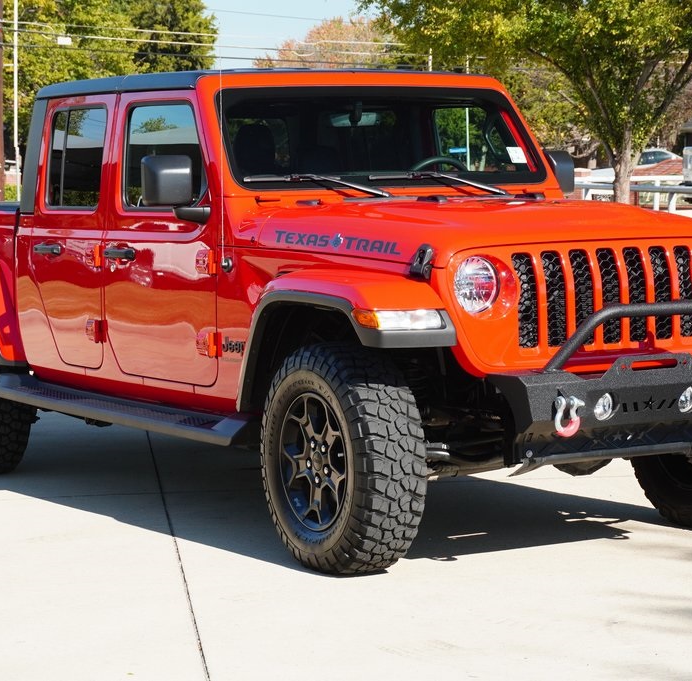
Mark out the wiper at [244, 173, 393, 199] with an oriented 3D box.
[{"bbox_3d":[-0.109,-0.597,8.027,0.610,0.115,0.050,-4,-30,-30],"label":"wiper"}]

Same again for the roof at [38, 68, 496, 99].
[{"bbox_3d":[-0.375,-1.134,9.196,1.450,0.135,1.660,-4,6,-30],"label":"roof"}]

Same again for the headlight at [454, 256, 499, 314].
[{"bbox_3d":[0.432,-0.187,6.958,0.195,0.195,0.110,-4,4,-30],"label":"headlight"}]

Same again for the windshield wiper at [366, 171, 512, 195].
[{"bbox_3d":[0.376,-0.620,8.287,0.635,0.115,0.095,-4,4,-30],"label":"windshield wiper"}]

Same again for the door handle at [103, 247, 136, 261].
[{"bbox_3d":[-0.944,-0.361,8.614,0.060,0.050,0.220,-4,4,-30],"label":"door handle"}]

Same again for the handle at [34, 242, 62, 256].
[{"bbox_3d":[-1.342,-0.408,9.335,0.050,0.052,0.240,-4,4,-30],"label":"handle"}]

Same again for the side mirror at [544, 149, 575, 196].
[{"bbox_3d":[0.914,-0.704,8.845,0.220,0.220,0.140,-4,4,-30],"label":"side mirror"}]

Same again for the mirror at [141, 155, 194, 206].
[{"bbox_3d":[-0.683,-0.616,7.947,0.185,0.195,0.110,-4,4,-30],"label":"mirror"}]

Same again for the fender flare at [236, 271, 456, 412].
[{"bbox_3d":[-0.016,0.021,7.186,0.310,0.520,0.990,-4,4,-30],"label":"fender flare"}]

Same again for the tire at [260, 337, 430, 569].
[{"bbox_3d":[-0.016,0.408,7.153,0.260,0.785,0.795,-4,4,-29],"label":"tire"}]

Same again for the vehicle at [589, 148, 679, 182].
[{"bbox_3d":[9.037,-4.844,60.000,4.700,1.460,1.830,-2,4,-30],"label":"vehicle"}]

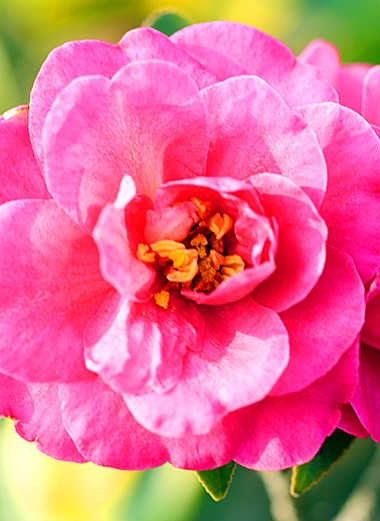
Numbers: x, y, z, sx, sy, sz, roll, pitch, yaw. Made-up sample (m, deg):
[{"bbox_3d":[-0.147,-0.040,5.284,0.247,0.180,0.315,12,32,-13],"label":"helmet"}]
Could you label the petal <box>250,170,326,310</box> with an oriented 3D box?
[{"bbox_3d":[0.017,-0.003,0.297,0.019,0.025,0.010,-3,0,40],"label":"petal"}]

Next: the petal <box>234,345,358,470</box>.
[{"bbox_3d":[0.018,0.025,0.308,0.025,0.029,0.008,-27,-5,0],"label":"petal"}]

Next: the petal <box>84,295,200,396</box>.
[{"bbox_3d":[-0.009,0.015,0.293,0.020,0.018,0.010,12,-15,0],"label":"petal"}]

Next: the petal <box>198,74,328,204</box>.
[{"bbox_3d":[0.013,-0.021,0.300,0.023,0.027,0.010,25,18,0],"label":"petal"}]

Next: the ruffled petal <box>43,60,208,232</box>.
[{"bbox_3d":[-0.011,-0.020,0.296,0.029,0.032,0.011,-7,20,0],"label":"ruffled petal"}]

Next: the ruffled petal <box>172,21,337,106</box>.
[{"bbox_3d":[0.014,-0.042,0.360,0.037,0.024,0.014,0,7,0],"label":"ruffled petal"}]

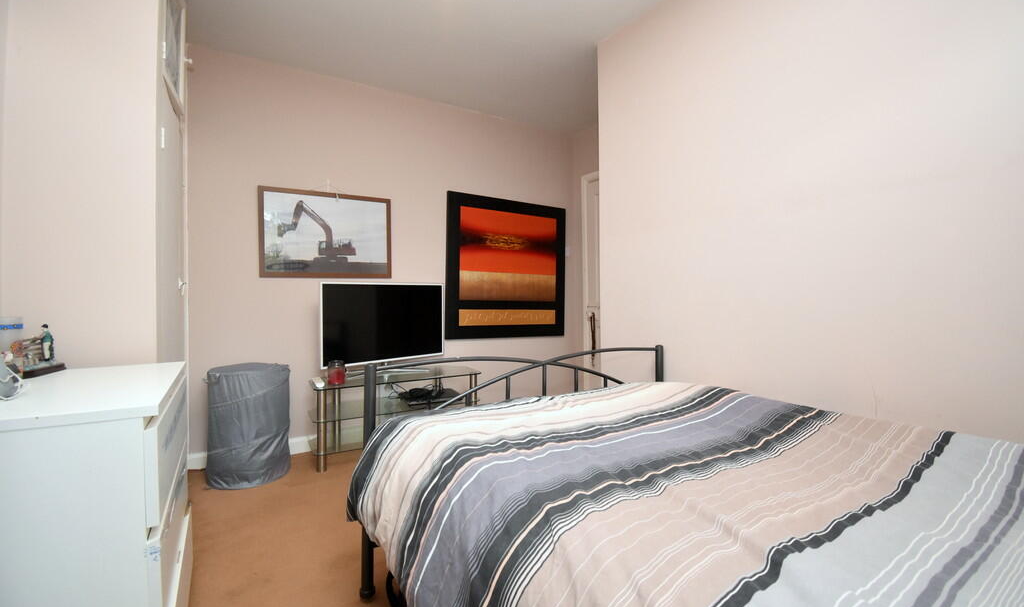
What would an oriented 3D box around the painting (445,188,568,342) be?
[{"bbox_3d":[-0.020,-0.284,3.528,1.131,1.131,0.035,0,1,-32],"label":"painting"}]

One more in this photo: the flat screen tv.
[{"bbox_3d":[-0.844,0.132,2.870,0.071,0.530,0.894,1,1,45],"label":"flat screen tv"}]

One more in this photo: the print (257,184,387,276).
[{"bbox_3d":[-1.192,-0.445,2.797,0.803,0.558,0.025,0,1,-32],"label":"print"}]

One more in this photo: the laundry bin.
[{"bbox_3d":[-1.466,0.659,2.392,0.400,0.596,0.400,0,1,-32],"label":"laundry bin"}]

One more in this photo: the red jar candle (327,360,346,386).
[{"bbox_3d":[-1.047,0.417,2.551,0.100,0.138,0.100,-1,0,-30],"label":"red jar candle"}]

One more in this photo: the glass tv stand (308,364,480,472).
[{"bbox_3d":[-0.743,0.715,2.802,1.055,0.481,0.364,0,1,-32],"label":"glass tv stand"}]

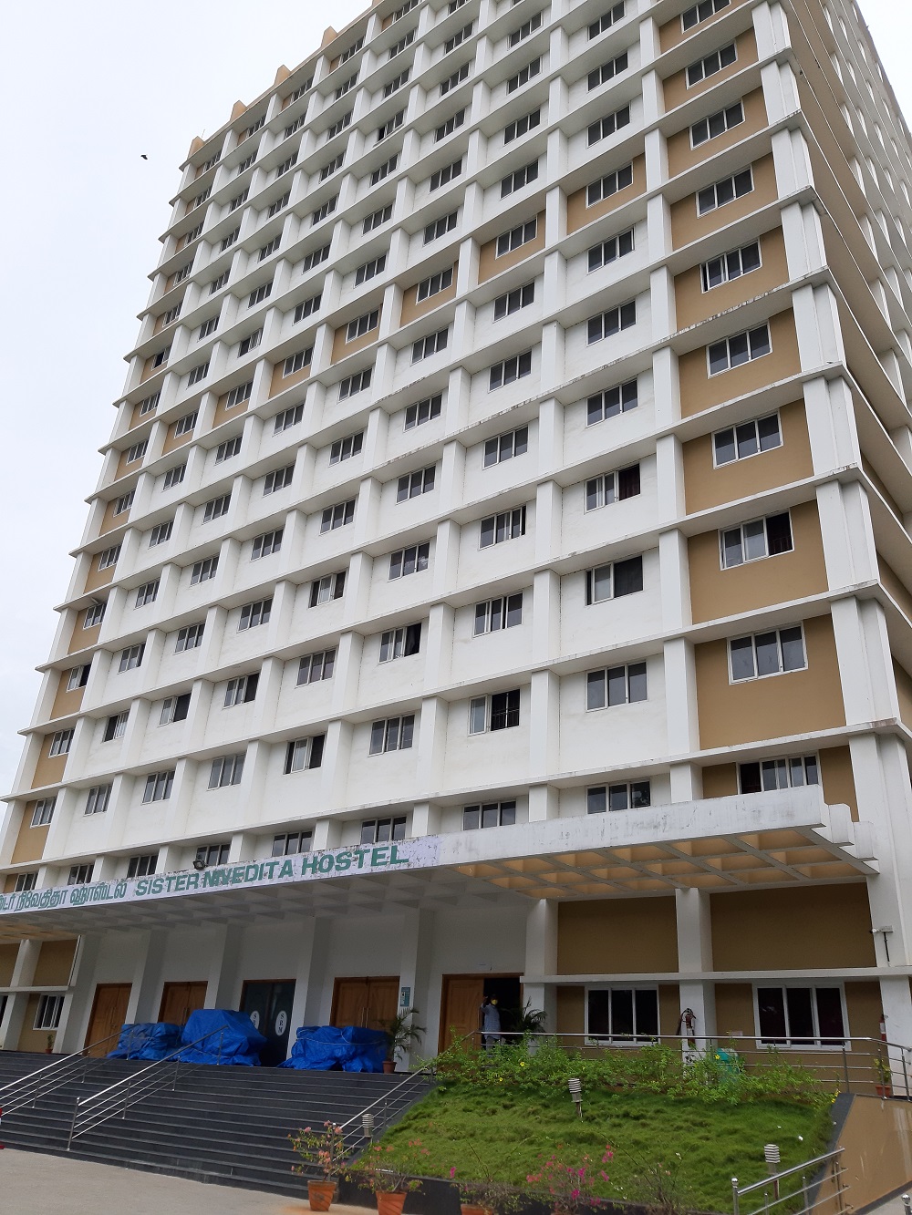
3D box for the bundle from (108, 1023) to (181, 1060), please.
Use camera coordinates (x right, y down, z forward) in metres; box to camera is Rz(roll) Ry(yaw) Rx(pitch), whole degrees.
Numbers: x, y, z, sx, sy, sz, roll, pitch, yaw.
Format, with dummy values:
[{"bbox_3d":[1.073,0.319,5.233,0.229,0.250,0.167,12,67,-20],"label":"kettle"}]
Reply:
[{"bbox_3d":[-8.168,11.546,25.172,1.900,0.860,0.900,-17,-34,35],"label":"bundle"}]

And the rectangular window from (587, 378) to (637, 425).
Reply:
[{"bbox_3d":[4.616,-6.049,28.028,1.719,1.093,0.120,-17,-34,35],"label":"rectangular window"}]

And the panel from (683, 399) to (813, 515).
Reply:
[{"bbox_3d":[7.360,-3.650,24.149,3.314,2.684,0.120,-17,-34,35],"label":"panel"}]

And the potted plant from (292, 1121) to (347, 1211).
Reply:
[{"bbox_3d":[-2.109,8.598,14.651,0.820,1.134,0.820,6,-27,-4],"label":"potted plant"}]

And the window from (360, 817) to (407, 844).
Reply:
[{"bbox_3d":[-2.198,6.889,28.349,1.794,1.094,0.100,-17,-34,35],"label":"window"}]

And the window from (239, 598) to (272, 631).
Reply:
[{"bbox_3d":[-7.546,0.273,35.641,1.763,1.079,0.100,-17,-34,35],"label":"window"}]

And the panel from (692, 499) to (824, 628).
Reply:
[{"bbox_3d":[7.173,-0.967,22.788,3.314,2.714,0.120,-17,-34,35],"label":"panel"}]

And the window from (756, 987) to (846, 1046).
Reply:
[{"bbox_3d":[6.635,7.904,18.293,1.739,1.125,0.100,-17,-34,35],"label":"window"}]

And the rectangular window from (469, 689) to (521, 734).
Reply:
[{"bbox_3d":[1.053,2.909,26.279,1.754,1.125,0.100,-17,-34,35],"label":"rectangular window"}]

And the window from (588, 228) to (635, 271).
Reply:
[{"bbox_3d":[5.039,-11.600,30.810,1.734,1.106,0.120,-17,-34,35],"label":"window"}]

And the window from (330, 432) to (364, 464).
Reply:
[{"bbox_3d":[-4.160,-5.934,35.517,1.758,1.122,0.120,-17,-34,35],"label":"window"}]

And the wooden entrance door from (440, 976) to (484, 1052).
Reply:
[{"bbox_3d":[0.127,10.549,24.127,1.375,2.267,0.100,-17,-34,35],"label":"wooden entrance door"}]

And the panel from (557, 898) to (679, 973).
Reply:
[{"bbox_3d":[3.713,7.378,21.302,3.314,1.626,0.100,-17,-34,35],"label":"panel"}]

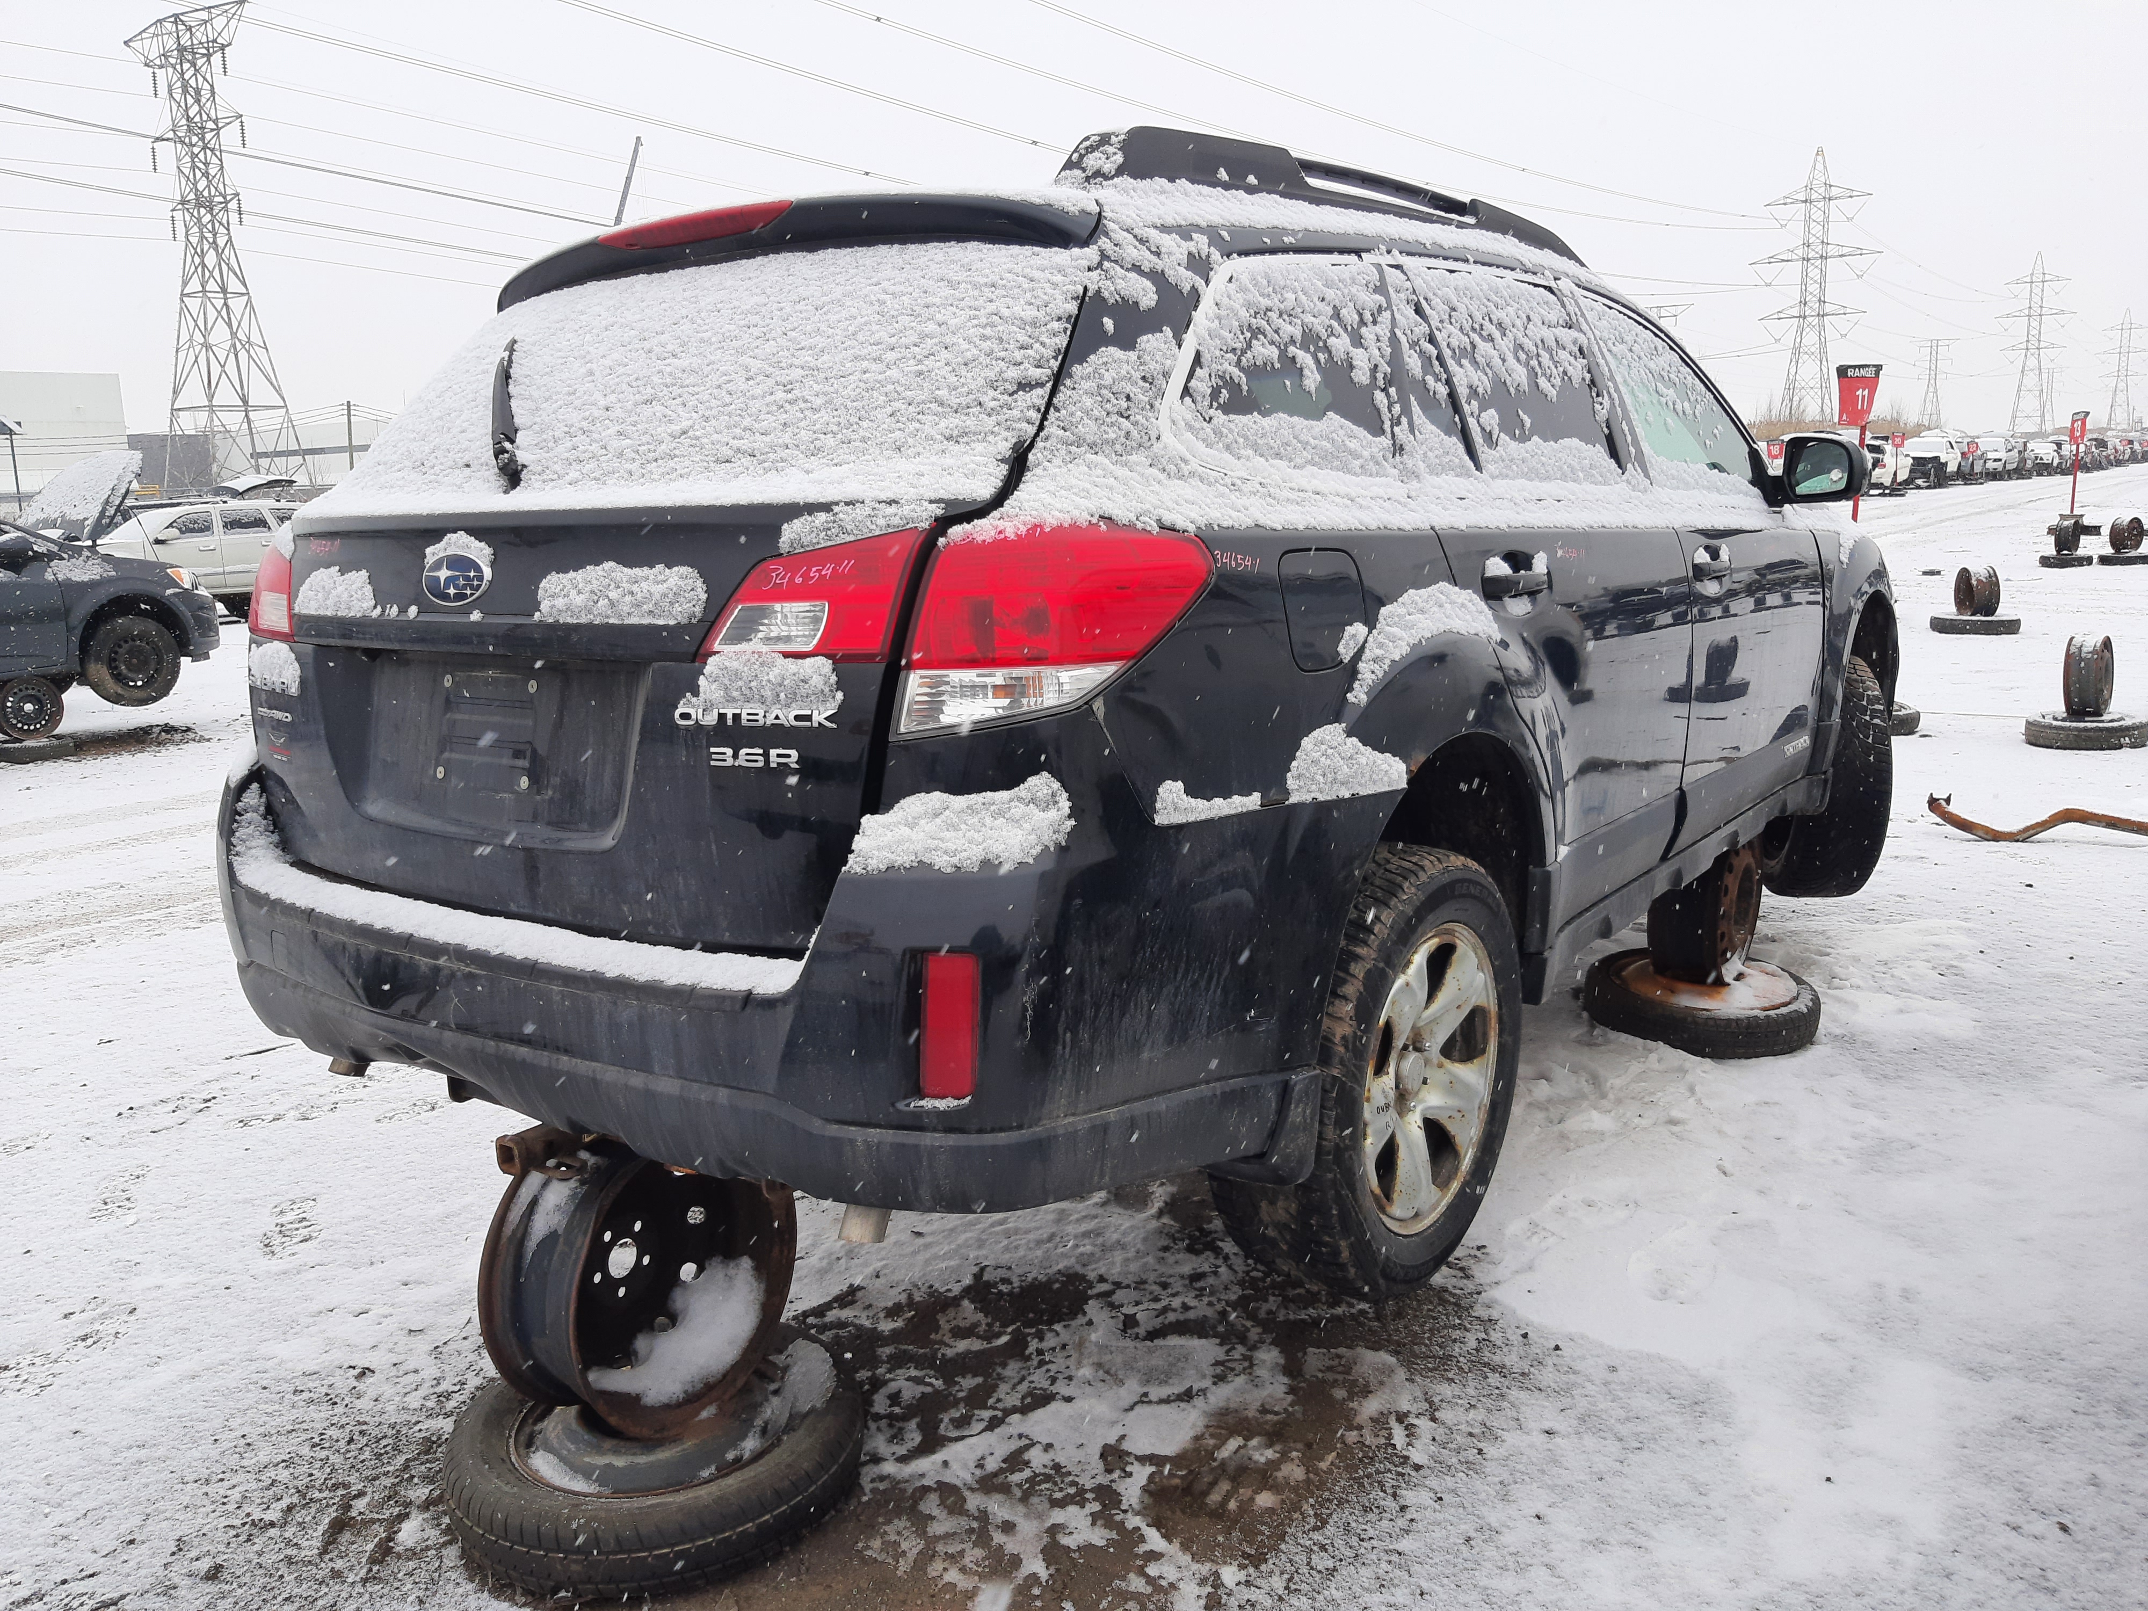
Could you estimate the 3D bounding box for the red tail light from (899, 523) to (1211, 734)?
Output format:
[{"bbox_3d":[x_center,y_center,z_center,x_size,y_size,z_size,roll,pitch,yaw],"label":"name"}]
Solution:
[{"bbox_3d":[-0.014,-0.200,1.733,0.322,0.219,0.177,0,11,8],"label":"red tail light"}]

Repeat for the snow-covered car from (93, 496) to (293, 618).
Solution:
[{"bbox_3d":[-13.100,-3.850,24.800,4.550,1.730,1.830,-9,13,-33],"label":"snow-covered car"}]

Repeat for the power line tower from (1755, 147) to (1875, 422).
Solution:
[{"bbox_3d":[135.373,-93.501,294.612,22.000,50.000,9.000,7,14,38],"label":"power line tower"}]

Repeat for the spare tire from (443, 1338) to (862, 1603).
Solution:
[{"bbox_3d":[-0.609,0.950,2.383,0.602,0.140,0.602,-2,11,0],"label":"spare tire"}]

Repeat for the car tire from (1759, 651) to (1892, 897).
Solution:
[{"bbox_3d":[2.060,-0.072,4.530,0.225,0.690,0.690,-1,11,6],"label":"car tire"}]

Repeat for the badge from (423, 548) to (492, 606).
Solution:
[{"bbox_3d":[-0.760,-0.278,1.989,0.147,0.068,0.015,6,5,36],"label":"badge"}]

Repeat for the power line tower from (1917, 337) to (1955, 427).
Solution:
[{"bbox_3d":[266.798,-128.719,500.000,12.500,30.000,6.000,7,15,38],"label":"power line tower"}]

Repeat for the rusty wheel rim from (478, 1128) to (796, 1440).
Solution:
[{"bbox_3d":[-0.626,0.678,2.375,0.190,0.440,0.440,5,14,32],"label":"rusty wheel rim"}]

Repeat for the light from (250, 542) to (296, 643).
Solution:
[{"bbox_3d":[-1.177,-0.316,2.374,0.079,0.145,0.283,-12,15,-43],"label":"light"}]

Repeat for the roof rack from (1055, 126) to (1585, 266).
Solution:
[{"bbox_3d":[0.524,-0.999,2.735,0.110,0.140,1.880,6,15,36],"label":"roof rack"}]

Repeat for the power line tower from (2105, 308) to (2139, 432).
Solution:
[{"bbox_3d":[431.302,-177.360,661.603,22.000,50.000,9.000,7,14,38],"label":"power line tower"}]

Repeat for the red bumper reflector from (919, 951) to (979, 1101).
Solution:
[{"bbox_3d":[-0.126,0.223,1.628,0.064,0.150,0.028,4,6,21],"label":"red bumper reflector"}]

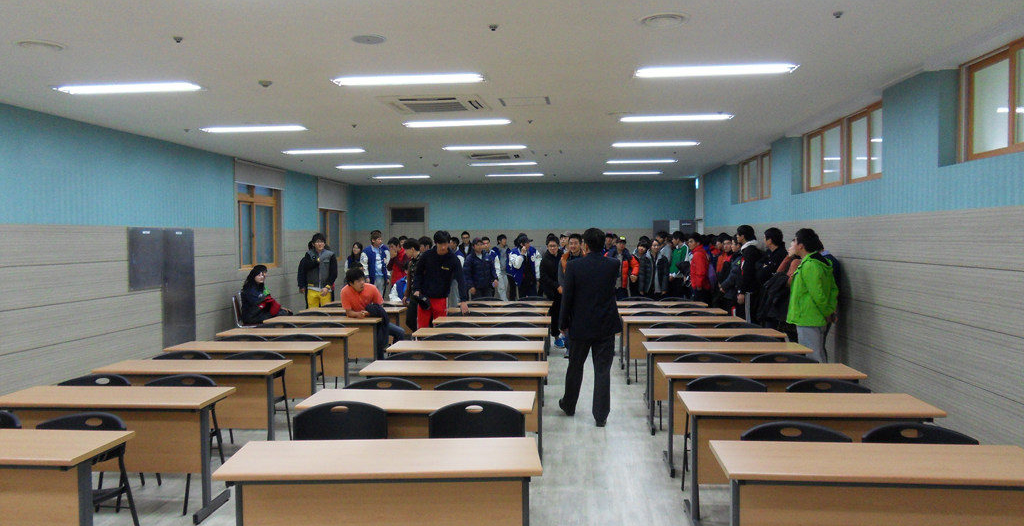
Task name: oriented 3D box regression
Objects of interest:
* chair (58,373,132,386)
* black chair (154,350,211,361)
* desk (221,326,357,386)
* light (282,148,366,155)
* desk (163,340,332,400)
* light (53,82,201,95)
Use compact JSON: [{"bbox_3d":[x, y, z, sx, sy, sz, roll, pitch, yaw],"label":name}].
[{"bbox_3d":[-2.808,1.133,4.573,0.500,0.770,0.520,0,2,4],"label":"chair"},{"bbox_3d":[-2.740,1.114,5.682,0.490,0.770,0.520,0,2,5],"label":"black chair"},{"bbox_3d":[-2.246,1.048,7.210,1.318,0.723,0.450,0,2,4],"label":"desk"},{"bbox_3d":[-2.812,-1.661,10.539,1.240,0.080,0.250,0,2,6],"label":"light"},{"bbox_3d":[-2.367,1.114,6.432,1.348,0.723,0.466,0,2,4],"label":"desk"},{"bbox_3d":[-3.309,-1.517,6.109,1.250,0.070,0.270,0,2,5],"label":"light"}]

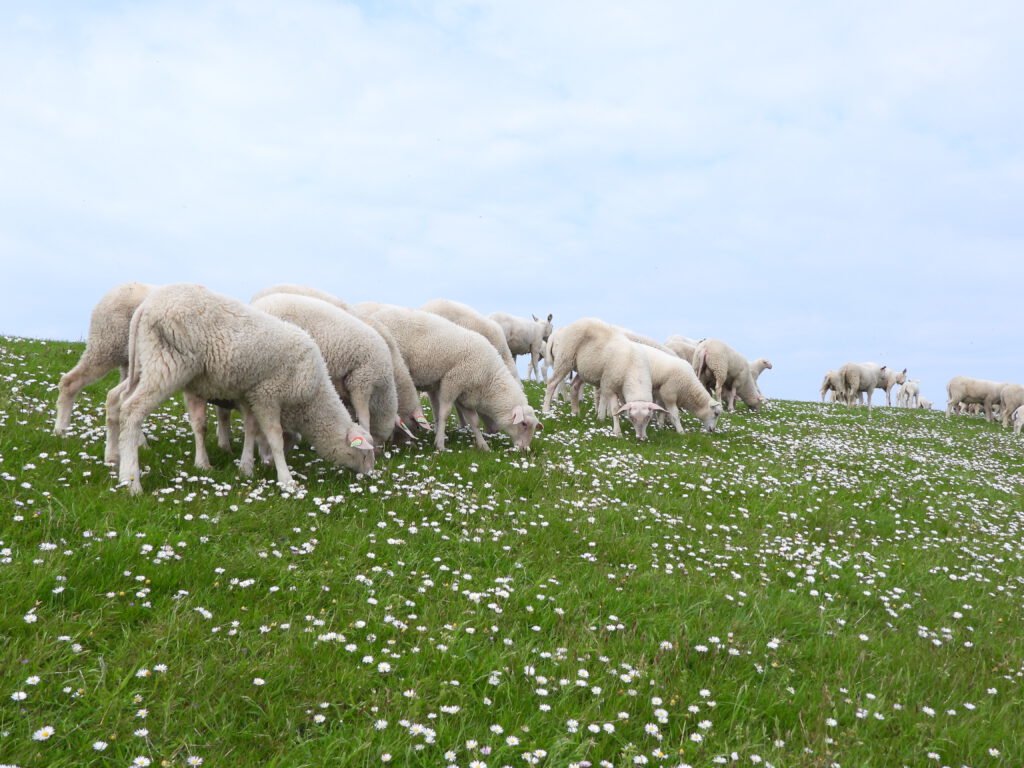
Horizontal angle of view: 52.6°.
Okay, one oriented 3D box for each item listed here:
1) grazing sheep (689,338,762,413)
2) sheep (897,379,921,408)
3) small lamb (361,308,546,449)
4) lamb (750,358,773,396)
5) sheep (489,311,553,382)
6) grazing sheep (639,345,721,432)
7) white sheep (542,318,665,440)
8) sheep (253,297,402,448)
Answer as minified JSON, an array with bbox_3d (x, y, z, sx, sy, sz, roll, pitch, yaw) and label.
[{"bbox_3d":[1.861,-0.062,8.944,0.811,0.624,0.291,2,-2,-43],"label":"grazing sheep"},{"bbox_3d":[6.571,0.166,17.160,0.208,0.478,0.624,0,-2,38],"label":"sheep"},{"bbox_3d":[-0.299,-0.036,4.659,0.811,0.634,0.281,0,-2,33],"label":"small lamb"},{"bbox_3d":[3.445,-0.088,15.080,0.707,0.572,0.208,1,-2,-15],"label":"lamb"},{"bbox_3d":[0.072,-0.385,11.440,1.009,0.780,0.343,2,-2,-42],"label":"sheep"},{"bbox_3d":[0.919,-0.010,6.448,0.801,0.603,0.281,0,-2,33],"label":"grazing sheep"},{"bbox_3d":[0.502,-0.047,5.876,0.291,0.655,0.811,2,-2,-38],"label":"white sheep"},{"bbox_3d":[-0.727,-0.052,3.952,0.281,0.614,0.811,2,-2,-42],"label":"sheep"}]

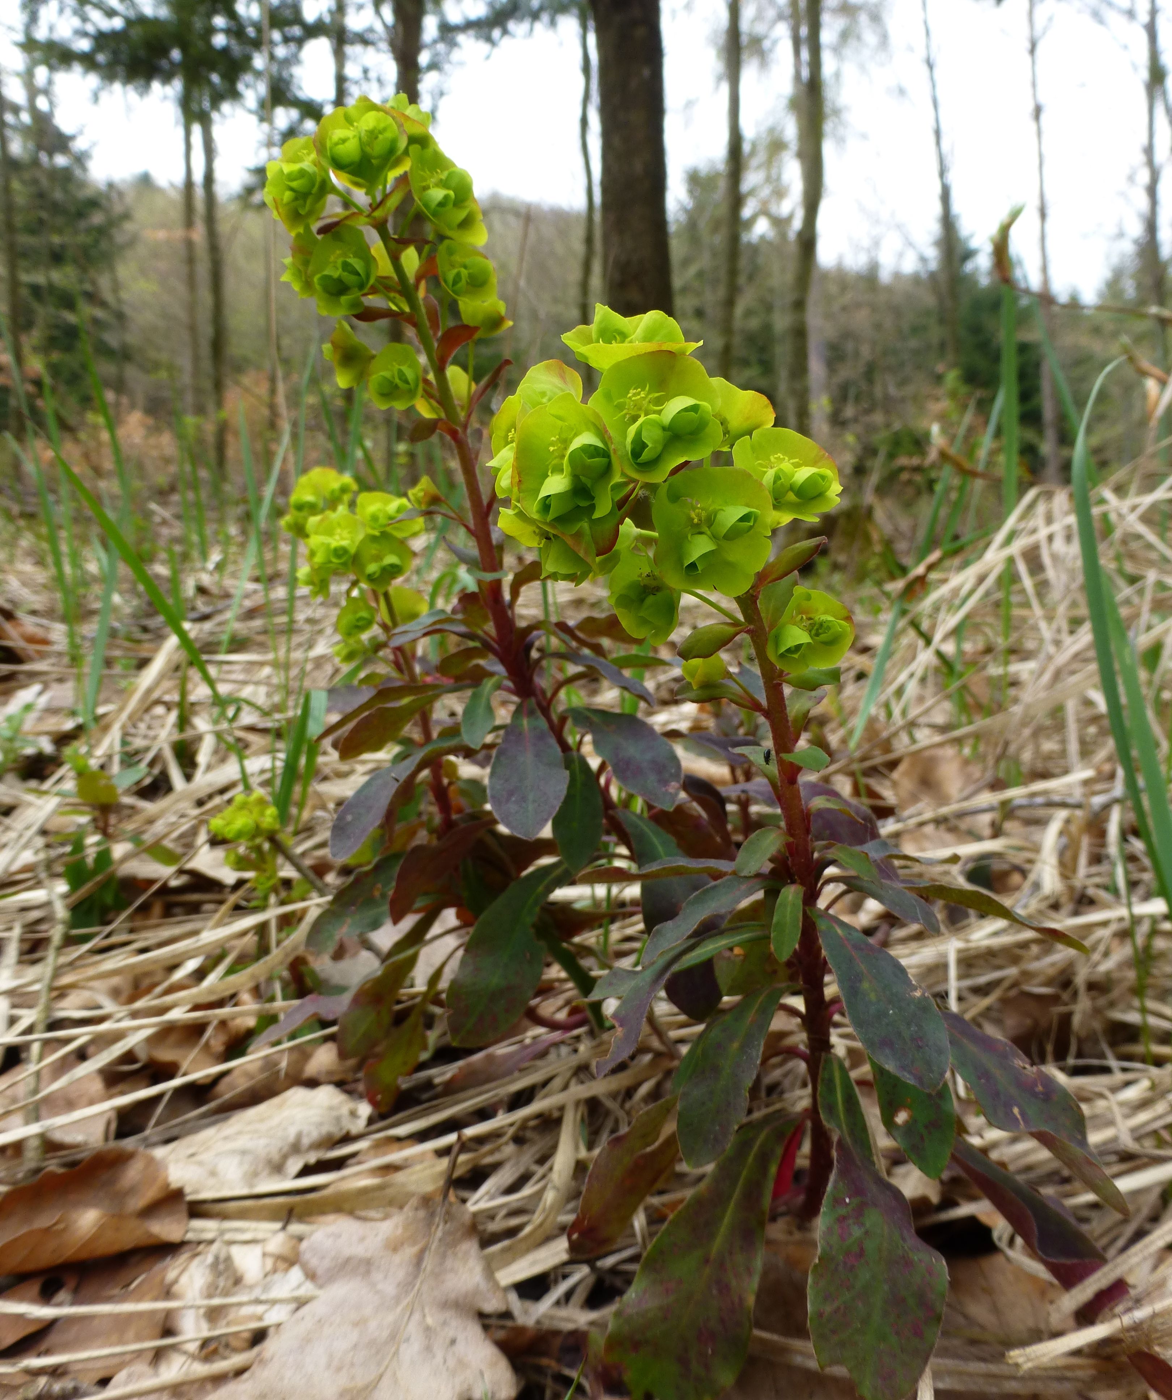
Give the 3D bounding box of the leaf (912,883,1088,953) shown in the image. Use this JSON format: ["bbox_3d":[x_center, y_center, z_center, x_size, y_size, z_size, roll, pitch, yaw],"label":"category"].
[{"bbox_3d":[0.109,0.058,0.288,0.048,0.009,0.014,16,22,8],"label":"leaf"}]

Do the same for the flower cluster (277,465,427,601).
[{"bbox_3d":[-0.098,-0.071,0.460,0.060,0.055,0.050,-1,3,6],"label":"flower cluster"}]

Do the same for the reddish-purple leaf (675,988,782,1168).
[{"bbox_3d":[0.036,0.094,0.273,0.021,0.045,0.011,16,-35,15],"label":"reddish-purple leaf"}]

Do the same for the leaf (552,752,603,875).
[{"bbox_3d":[-0.003,0.039,0.378,0.018,0.042,0.010,-3,-21,5],"label":"leaf"}]

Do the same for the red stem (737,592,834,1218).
[{"bbox_3d":[0.044,0.045,0.229,0.011,0.136,0.009,-7,6,0],"label":"red stem"}]

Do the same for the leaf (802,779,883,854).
[{"bbox_3d":[0.058,0.026,0.245,0.027,0.009,0.019,38,16,-31],"label":"leaf"}]

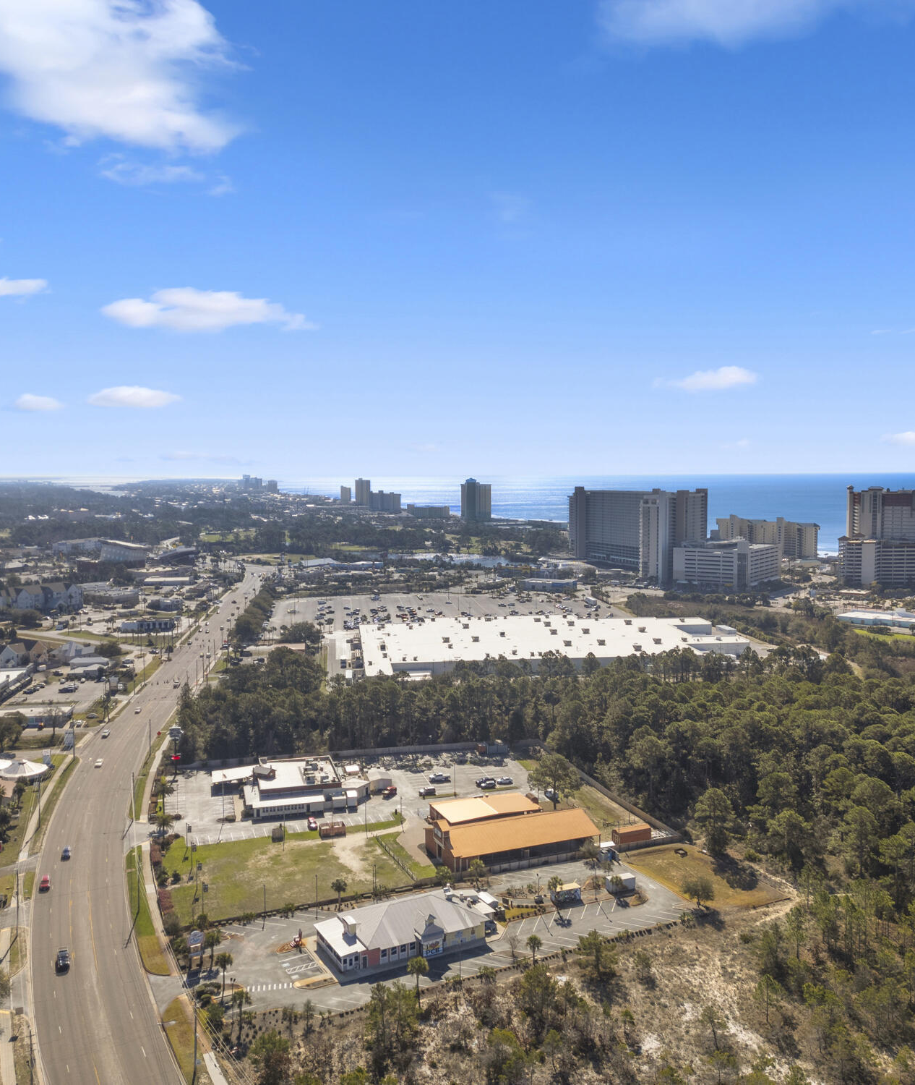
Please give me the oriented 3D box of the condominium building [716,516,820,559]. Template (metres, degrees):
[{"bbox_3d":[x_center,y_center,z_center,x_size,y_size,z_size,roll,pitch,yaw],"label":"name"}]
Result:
[{"bbox_3d":[343.976,-7.330,1106.416,25.000,37.000,168.000,-2,4,-18],"label":"condominium building"}]

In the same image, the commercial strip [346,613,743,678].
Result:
[{"bbox_3d":[49.312,51.852,500.314,191.000,9.000,148.000,-1,4,-6],"label":"commercial strip"}]

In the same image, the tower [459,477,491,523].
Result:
[{"bbox_3d":[32.451,-76.300,1834.218,55.000,76.000,36.000,-1,4,-10],"label":"tower"}]

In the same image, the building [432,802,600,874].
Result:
[{"bbox_3d":[13.469,70.641,244.214,37.500,8.300,19.000,-2,4,-21],"label":"building"}]

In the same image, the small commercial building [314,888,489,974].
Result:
[{"bbox_3d":[-10.108,74.455,197.809,32.200,7.600,17.500,-3,5,-27],"label":"small commercial building"}]

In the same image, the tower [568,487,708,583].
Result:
[{"bbox_3d":[164.912,-12.883,941.535,82.000,74.000,262.000,-1,4,-15],"label":"tower"}]

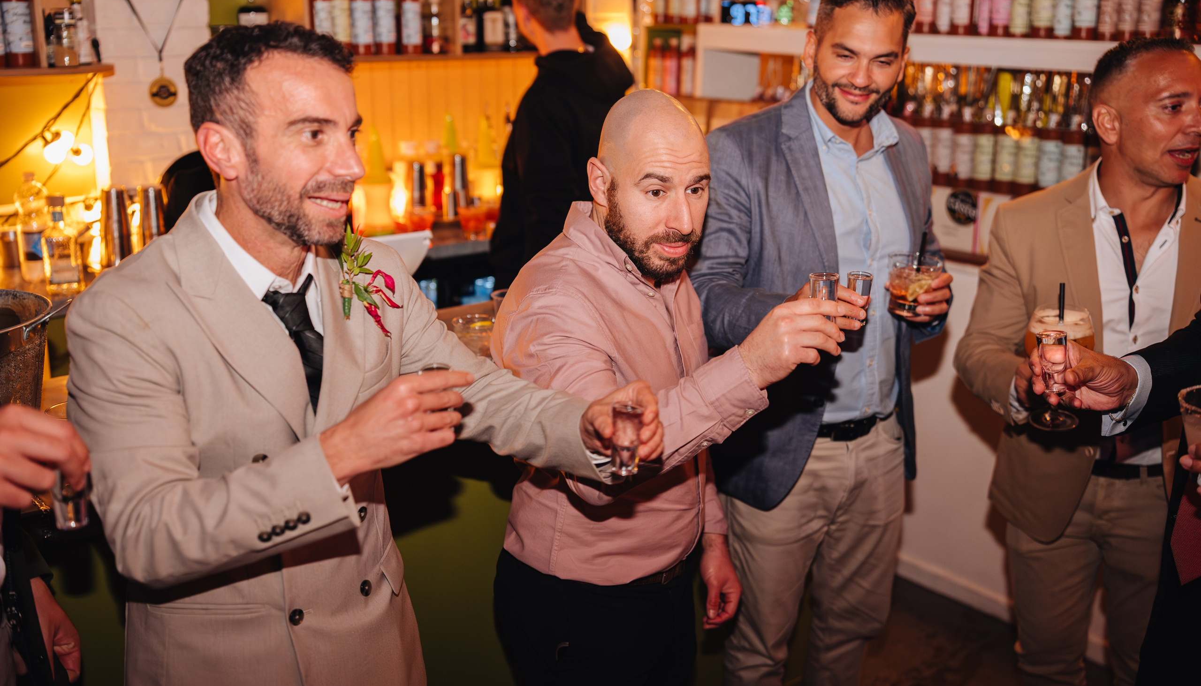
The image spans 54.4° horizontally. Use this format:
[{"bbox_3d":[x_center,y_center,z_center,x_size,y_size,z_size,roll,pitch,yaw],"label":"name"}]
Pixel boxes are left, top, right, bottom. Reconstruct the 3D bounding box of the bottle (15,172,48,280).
[{"bbox_3d":[-1.472,-0.303,3.030,0.083,0.280,0.083,-13,22,-41],"label":"bottle"}]

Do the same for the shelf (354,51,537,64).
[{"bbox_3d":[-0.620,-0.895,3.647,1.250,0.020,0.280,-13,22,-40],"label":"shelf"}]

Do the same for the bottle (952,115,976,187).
[{"bbox_3d":[1.044,-0.549,3.323,0.066,0.226,0.066,-13,22,-40],"label":"bottle"}]

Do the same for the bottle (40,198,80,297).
[{"bbox_3d":[-1.352,-0.243,2.930,0.083,0.242,0.080,-6,18,-22],"label":"bottle"}]

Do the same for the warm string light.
[{"bbox_3d":[-1.414,-0.518,3.100,0.110,0.090,0.075,-13,22,-41],"label":"warm string light"}]

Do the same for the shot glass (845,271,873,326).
[{"bbox_3d":[0.399,-0.069,1.800,0.040,0.078,0.040,5,17,12],"label":"shot glass"}]

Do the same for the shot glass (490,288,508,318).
[{"bbox_3d":[-0.172,-0.054,2.200,0.068,0.078,0.068,-6,18,-22],"label":"shot glass"}]

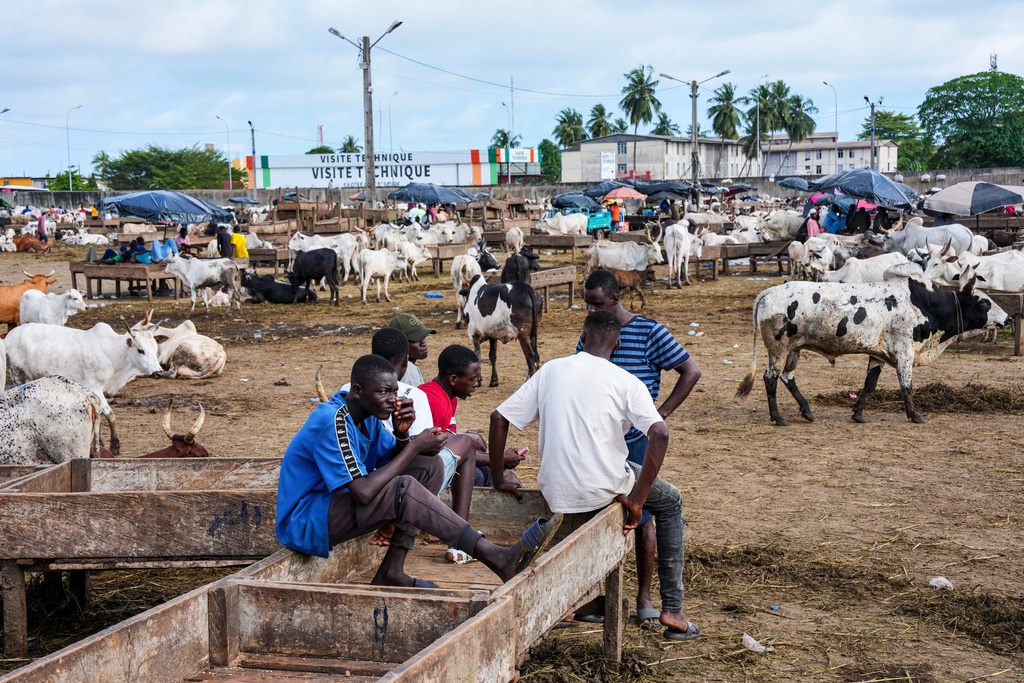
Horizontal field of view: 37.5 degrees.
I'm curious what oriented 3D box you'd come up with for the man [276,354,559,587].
[{"bbox_3d":[-0.330,0.555,6.005,1.130,0.990,0.560,1,6,20],"label":"man"}]

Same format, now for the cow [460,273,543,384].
[{"bbox_3d":[-0.121,-0.080,16.122,0.470,1.190,1.550,-4,6,-27],"label":"cow"}]

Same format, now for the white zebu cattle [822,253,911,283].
[{"bbox_3d":[4.632,-0.537,19.700,0.480,1.160,1.650,4,8,43],"label":"white zebu cattle"}]

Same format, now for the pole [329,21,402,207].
[{"bbox_3d":[-6.076,-8.637,62.439,0.500,9.200,4.100,-6,8,-42],"label":"pole"}]

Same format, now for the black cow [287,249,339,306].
[{"bbox_3d":[-3.883,-1.258,29.200,1.250,1.090,0.450,3,7,38],"label":"black cow"}]

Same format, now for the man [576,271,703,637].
[{"bbox_3d":[0.639,0.517,7.369,0.570,1.720,0.400,1,6,16],"label":"man"}]

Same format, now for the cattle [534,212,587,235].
[{"bbox_3d":[1.805,-4.210,56.867,2.000,1.220,0.550,-2,6,-5],"label":"cattle"}]

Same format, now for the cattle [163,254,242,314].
[{"bbox_3d":[-5.525,-1.019,27.000,1.370,1.100,0.450,0,6,7],"label":"cattle"}]

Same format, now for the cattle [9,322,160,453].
[{"bbox_3d":[-3.695,0.338,12.941,1.850,1.120,0.520,3,7,35],"label":"cattle"}]

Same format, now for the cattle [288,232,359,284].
[{"bbox_3d":[-4.588,-2.003,36.500,1.750,1.220,0.500,1,6,22],"label":"cattle"}]

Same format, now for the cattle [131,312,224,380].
[{"bbox_3d":[-3.930,0.014,17.883,0.650,0.790,1.600,-7,8,-44],"label":"cattle"}]

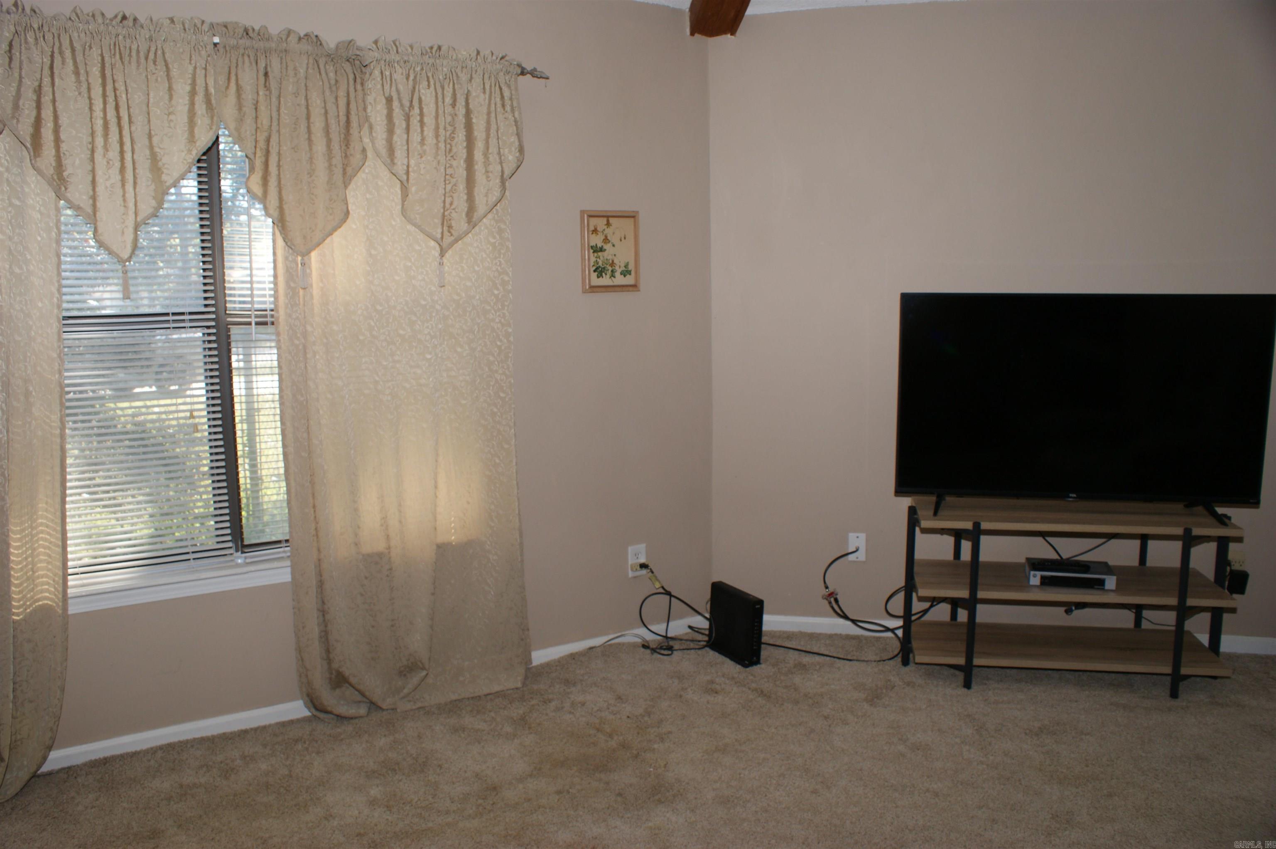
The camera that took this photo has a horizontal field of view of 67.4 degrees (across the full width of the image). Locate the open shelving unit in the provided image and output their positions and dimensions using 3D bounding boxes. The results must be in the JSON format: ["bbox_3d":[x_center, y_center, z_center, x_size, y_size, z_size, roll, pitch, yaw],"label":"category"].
[{"bbox_3d":[1.513,0.599,3.434,1.105,0.600,0.435,1,8,10],"label":"open shelving unit"}]

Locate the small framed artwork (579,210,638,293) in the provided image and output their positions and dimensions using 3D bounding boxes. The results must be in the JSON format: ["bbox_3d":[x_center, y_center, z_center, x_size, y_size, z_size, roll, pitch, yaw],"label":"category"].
[{"bbox_3d":[-0.098,-0.635,3.527,0.238,0.297,0.022,-5,9,-30],"label":"small framed artwork"}]

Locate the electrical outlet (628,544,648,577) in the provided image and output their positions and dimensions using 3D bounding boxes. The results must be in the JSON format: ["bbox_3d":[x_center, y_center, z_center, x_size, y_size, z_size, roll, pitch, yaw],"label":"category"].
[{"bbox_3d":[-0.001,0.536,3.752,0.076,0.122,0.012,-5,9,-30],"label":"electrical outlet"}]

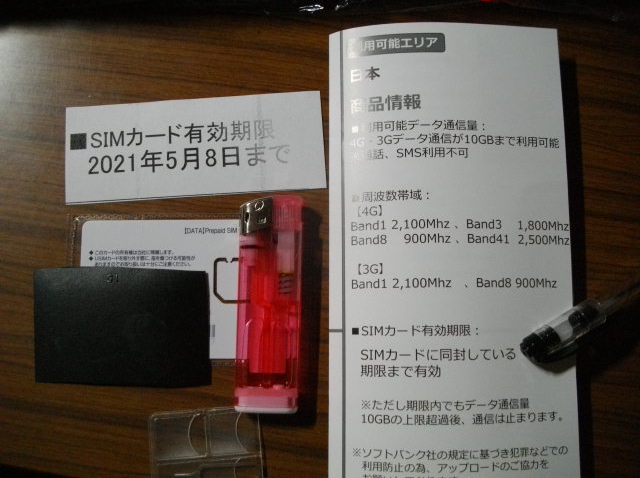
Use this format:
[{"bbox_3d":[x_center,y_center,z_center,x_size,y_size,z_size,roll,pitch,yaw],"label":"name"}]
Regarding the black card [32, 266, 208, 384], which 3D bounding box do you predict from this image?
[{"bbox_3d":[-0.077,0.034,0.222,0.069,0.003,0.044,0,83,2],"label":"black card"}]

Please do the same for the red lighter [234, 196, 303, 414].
[{"bbox_3d":[-0.019,0.024,0.216,0.024,0.012,0.081,1,83,2],"label":"red lighter"}]

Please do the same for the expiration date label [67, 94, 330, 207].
[{"bbox_3d":[-0.051,-0.037,0.231,0.105,0.001,0.040,-3,83,1],"label":"expiration date label"}]

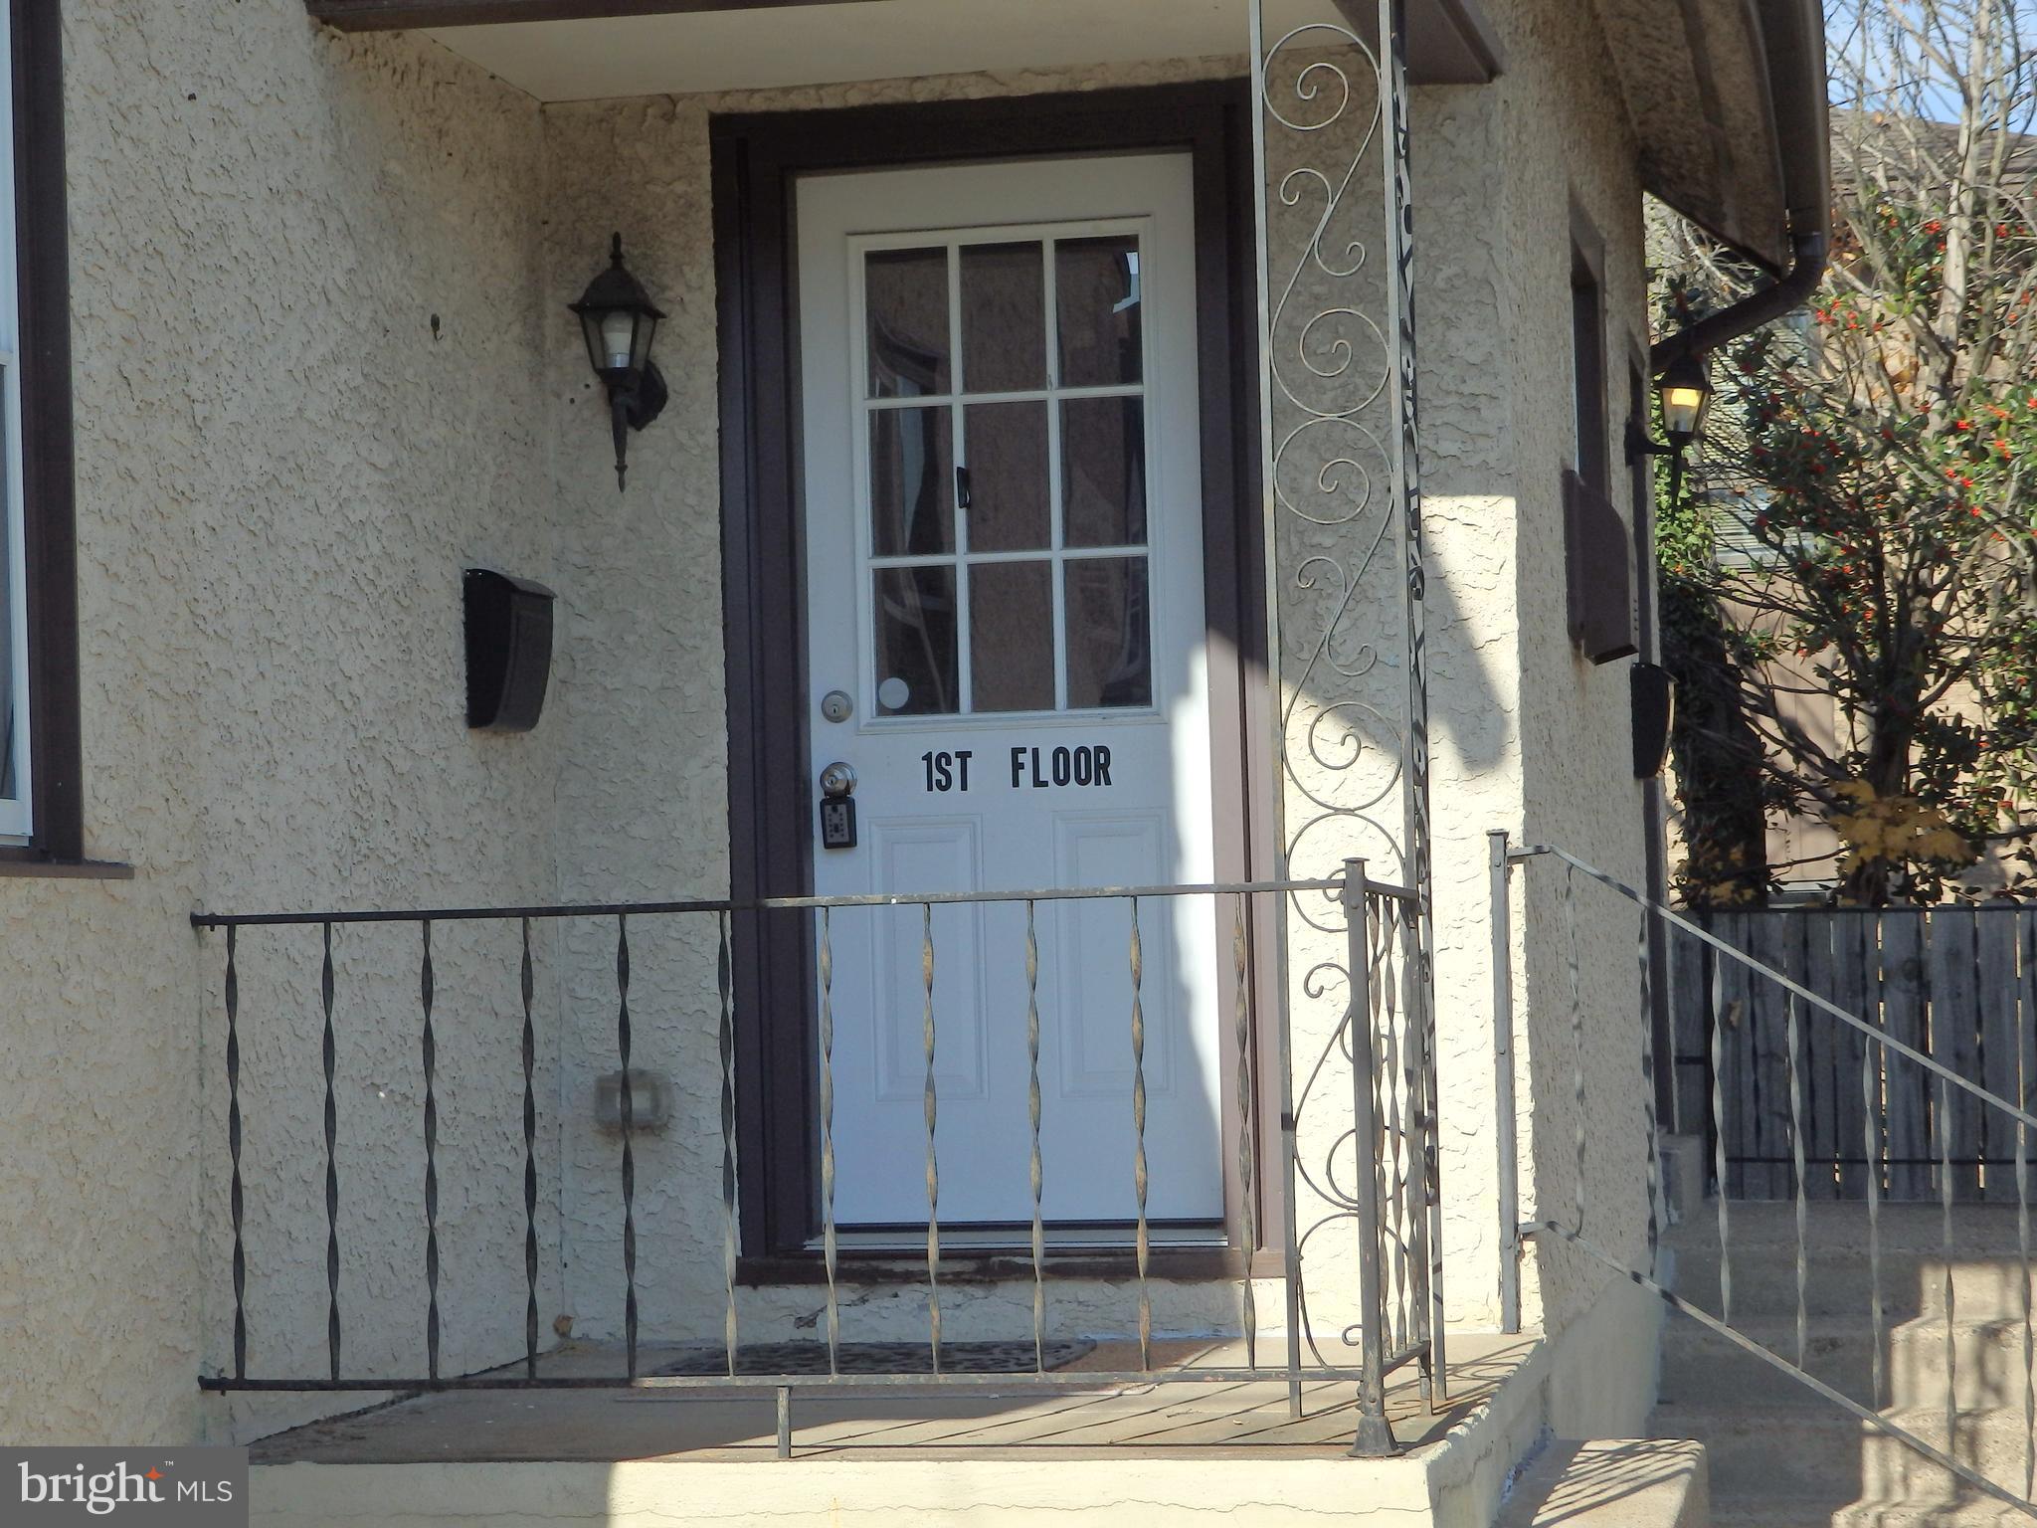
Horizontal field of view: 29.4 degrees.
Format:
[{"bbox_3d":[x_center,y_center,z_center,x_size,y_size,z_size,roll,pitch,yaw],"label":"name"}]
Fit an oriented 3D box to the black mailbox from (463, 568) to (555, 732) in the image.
[{"bbox_3d":[-0.923,-0.204,7.112,0.100,0.290,0.230,-2,-3,11],"label":"black mailbox"}]

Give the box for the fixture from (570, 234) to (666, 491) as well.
[{"bbox_3d":[-0.748,-0.758,7.385,0.170,0.495,0.220,-2,-3,11],"label":"fixture"}]

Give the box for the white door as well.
[{"bbox_3d":[-0.017,-0.143,7.447,0.800,2.030,0.050,-2,-3,11],"label":"white door"}]

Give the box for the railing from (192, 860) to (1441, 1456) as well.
[{"bbox_3d":[-0.286,0.593,5.868,1.780,0.835,0.540,-2,-3,11],"label":"railing"}]

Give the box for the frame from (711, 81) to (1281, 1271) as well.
[{"bbox_3d":[-0.039,-0.150,7.385,1.050,2.245,0.150,-2,-3,11],"label":"frame"}]

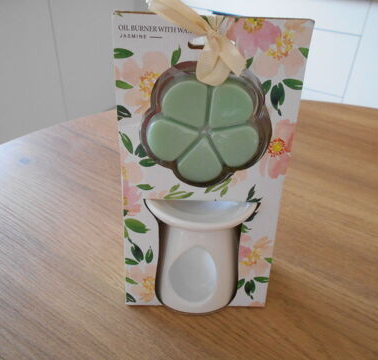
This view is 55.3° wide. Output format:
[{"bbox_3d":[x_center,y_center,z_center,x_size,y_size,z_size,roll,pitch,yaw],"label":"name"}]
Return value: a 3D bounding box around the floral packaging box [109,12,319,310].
[{"bbox_3d":[0.010,-0.001,0.260,0.115,0.215,0.064,1,33,-3],"label":"floral packaging box"}]

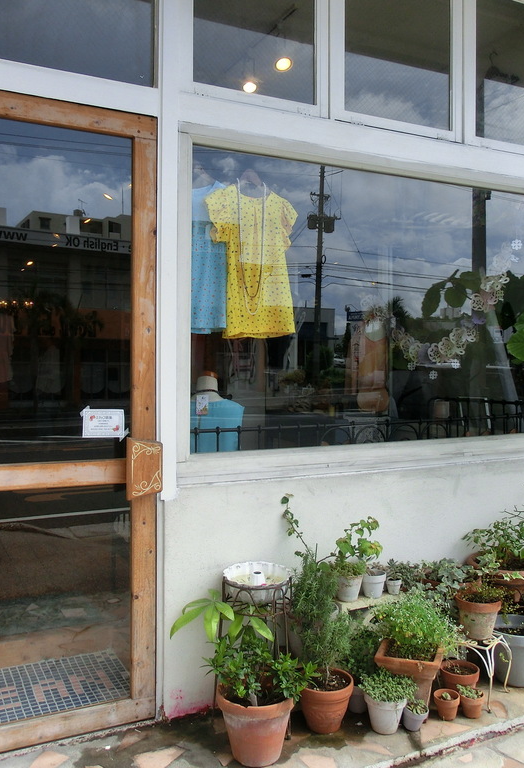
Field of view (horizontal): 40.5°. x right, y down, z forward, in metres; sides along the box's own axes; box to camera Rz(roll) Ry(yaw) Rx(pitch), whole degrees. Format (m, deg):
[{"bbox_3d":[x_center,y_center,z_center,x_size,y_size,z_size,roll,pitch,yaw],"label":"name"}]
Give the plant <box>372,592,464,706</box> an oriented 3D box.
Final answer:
[{"bbox_3d":[0.566,0.981,2.602,0.333,0.457,0.315,0,0,16],"label":"plant"}]

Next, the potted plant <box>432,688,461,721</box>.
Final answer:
[{"bbox_3d":[0.675,1.171,2.583,0.097,0.079,0.097,0,0,0],"label":"potted plant"}]

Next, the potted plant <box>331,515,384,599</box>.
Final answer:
[{"bbox_3d":[0.351,0.638,2.626,0.187,0.308,0.172,0,1,0],"label":"potted plant"}]

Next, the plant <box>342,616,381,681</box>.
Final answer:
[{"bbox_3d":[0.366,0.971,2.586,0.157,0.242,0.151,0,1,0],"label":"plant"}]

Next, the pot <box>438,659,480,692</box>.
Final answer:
[{"bbox_3d":[0.756,1.142,2.704,0.150,0.136,0.150,0,0,0],"label":"pot"}]

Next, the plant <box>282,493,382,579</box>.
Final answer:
[{"bbox_3d":[0.272,0.591,2.737,0.375,0.331,0.188,0,0,-25],"label":"plant"}]

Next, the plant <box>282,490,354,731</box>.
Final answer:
[{"bbox_3d":[0.211,0.836,2.600,0.256,0.829,0.219,0,0,0],"label":"plant"}]

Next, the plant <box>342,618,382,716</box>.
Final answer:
[{"bbox_3d":[0.374,1.050,2.668,0.175,0.321,0.175,0,0,0],"label":"plant"}]

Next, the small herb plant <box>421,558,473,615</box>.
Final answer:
[{"bbox_3d":[0.767,0.843,2.938,0.223,0.231,0.212,0,0,0],"label":"small herb plant"}]

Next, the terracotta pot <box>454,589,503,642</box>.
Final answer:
[{"bbox_3d":[0.875,0.938,2.862,0.185,0.175,0.185,0,0,0],"label":"terracotta pot"}]

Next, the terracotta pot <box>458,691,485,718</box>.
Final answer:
[{"bbox_3d":[0.746,1.139,2.515,0.082,0.073,0.082,0,1,0],"label":"terracotta pot"}]

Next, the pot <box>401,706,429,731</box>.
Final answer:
[{"bbox_3d":[0.525,1.140,2.428,0.089,0.071,0.089,0,1,0],"label":"pot"}]

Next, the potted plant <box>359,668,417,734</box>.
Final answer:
[{"bbox_3d":[0.443,1.111,2.499,0.206,0.198,0.194,0,0,0],"label":"potted plant"}]

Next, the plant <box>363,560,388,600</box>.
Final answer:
[{"bbox_3d":[0.450,0.776,2.812,0.100,0.140,0.100,0,0,0],"label":"plant"}]

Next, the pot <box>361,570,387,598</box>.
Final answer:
[{"bbox_3d":[0.421,0.747,2.656,0.089,0.089,0.089,0,1,0],"label":"pot"}]

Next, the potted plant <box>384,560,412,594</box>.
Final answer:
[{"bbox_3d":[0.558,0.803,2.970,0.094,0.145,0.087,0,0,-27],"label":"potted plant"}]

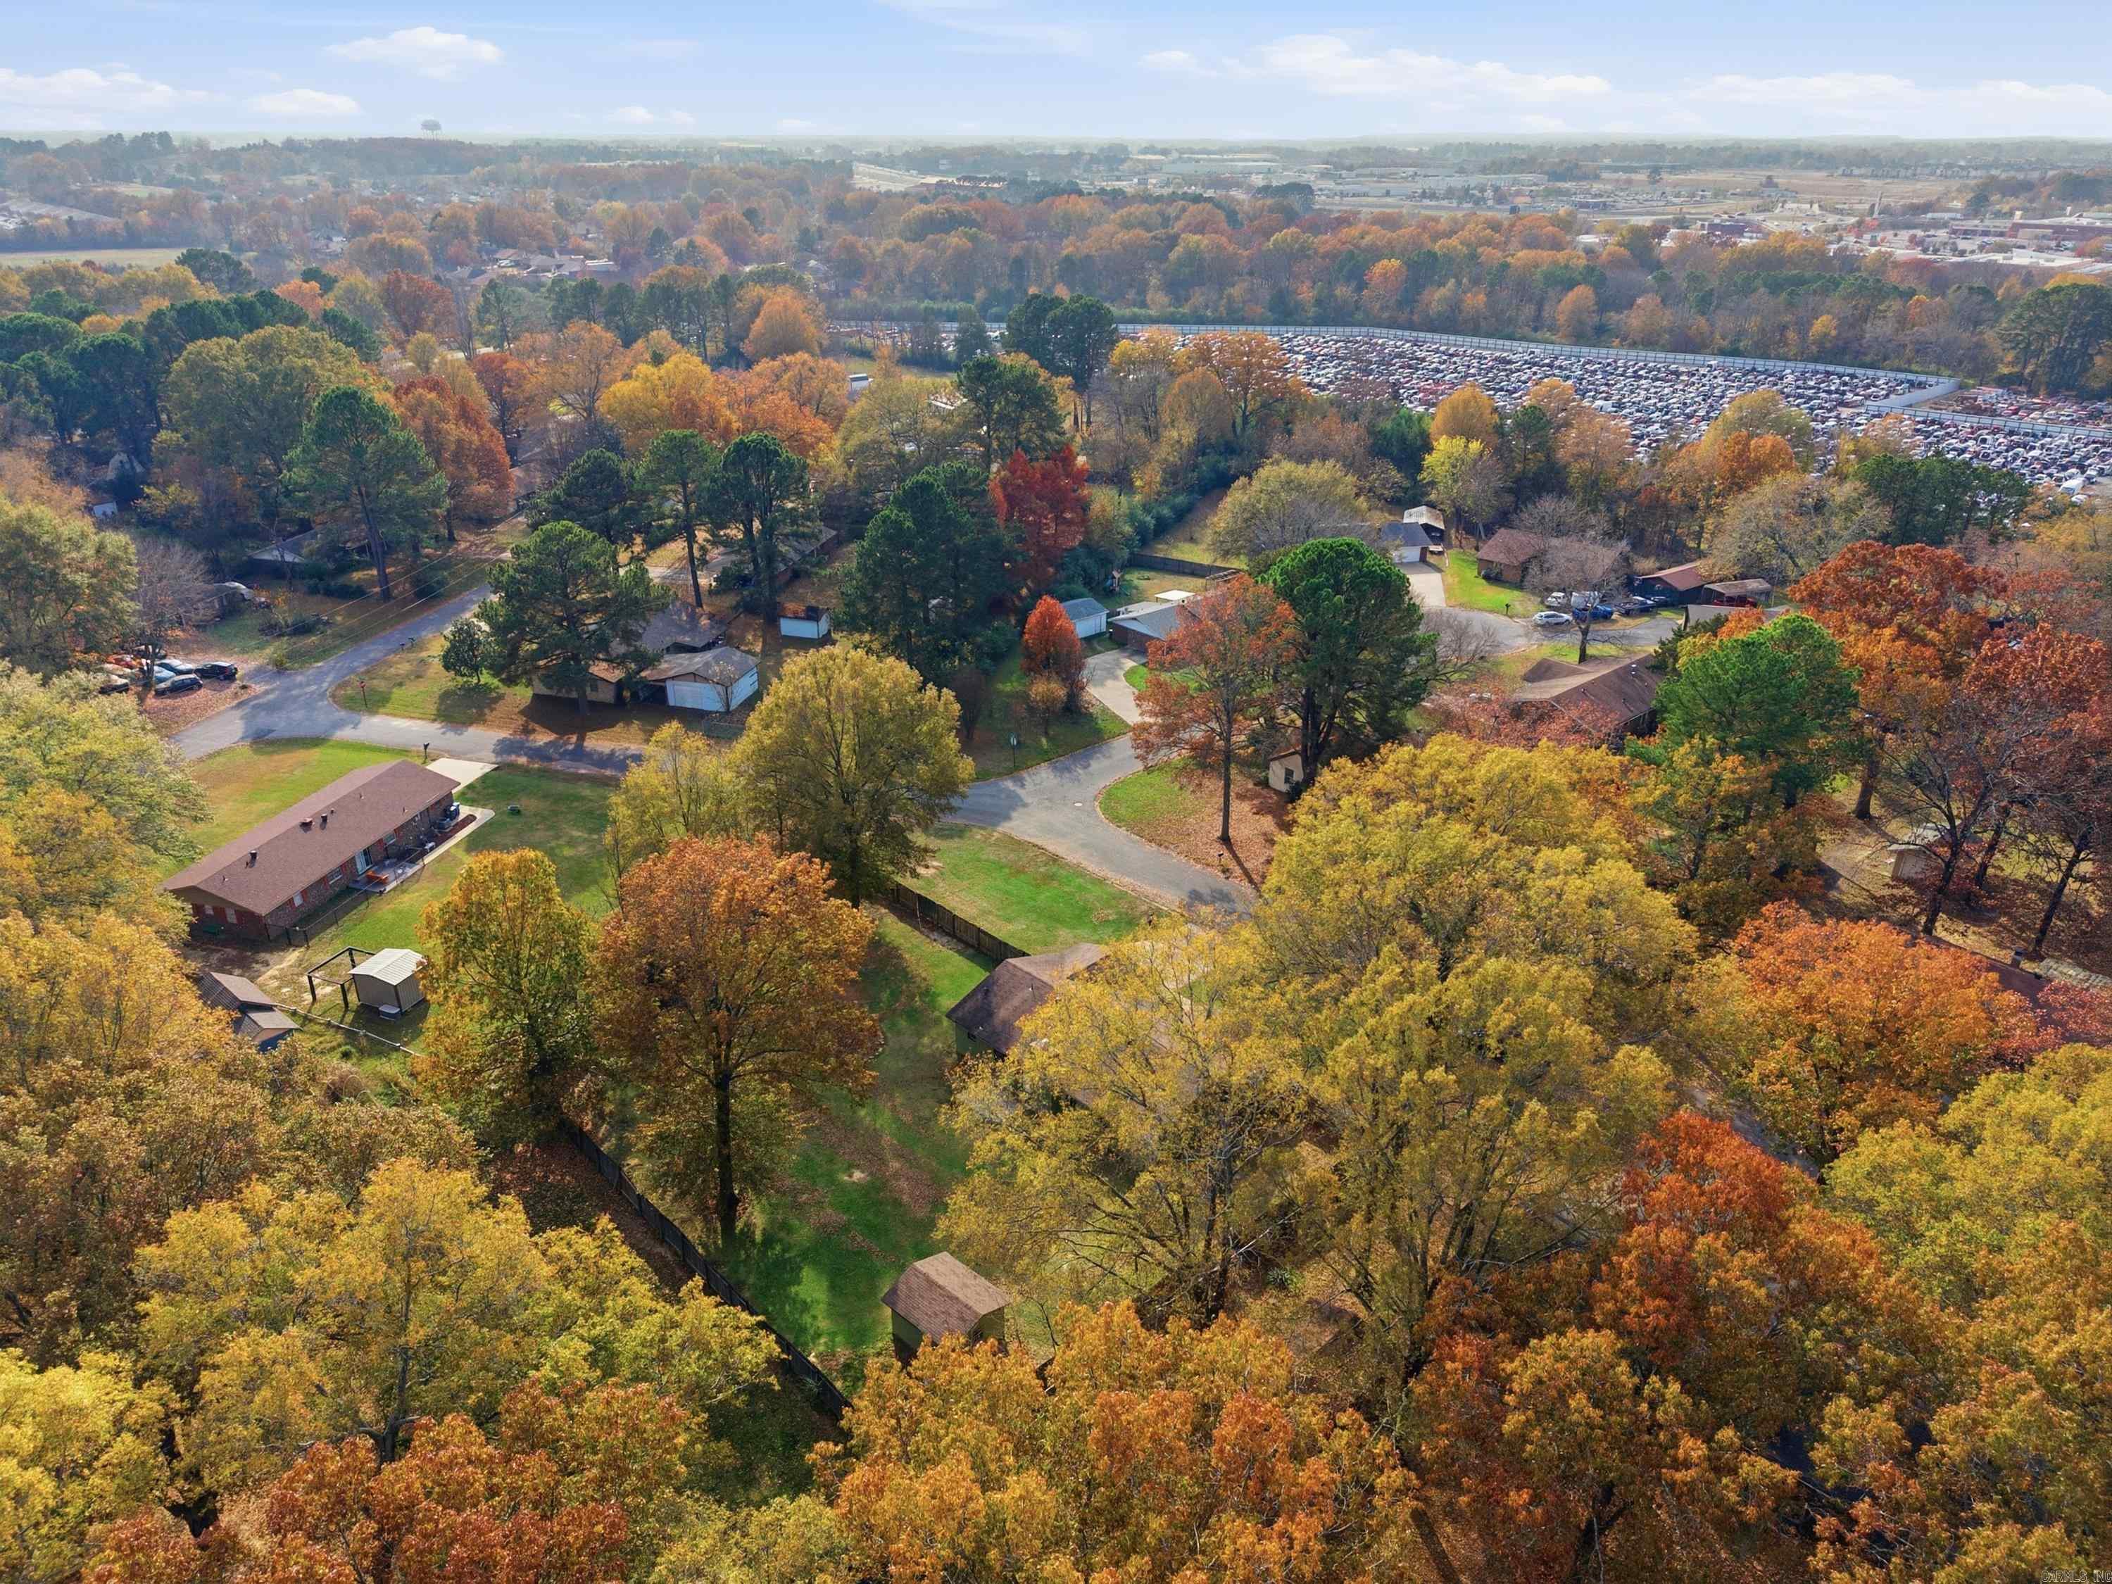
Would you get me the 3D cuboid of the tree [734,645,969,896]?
[{"bbox_3d":[-15.740,-0.560,111.860,17.660,21.190,17.660,0,24,0],"label":"tree"}]

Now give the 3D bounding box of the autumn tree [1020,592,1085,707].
[{"bbox_3d":[-0.320,-13.730,143.050,6.290,11.600,5.970,0,24,0],"label":"autumn tree"}]

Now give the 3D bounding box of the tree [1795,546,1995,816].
[{"bbox_3d":[66.671,-8.225,117.190,15.000,23.000,14.550,14,28,28],"label":"tree"}]

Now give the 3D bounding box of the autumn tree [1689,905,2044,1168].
[{"bbox_3d":[42.681,13.907,77.911,16.000,14.800,15.520,15,28,30],"label":"autumn tree"}]

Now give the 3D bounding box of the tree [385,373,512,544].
[{"bbox_3d":[-82.480,-45.080,199.460,16.860,22.470,16.010,0,24,0],"label":"tree"}]

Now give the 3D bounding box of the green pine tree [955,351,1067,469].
[{"bbox_3d":[-7.200,-58.880,232.240,17.790,20.730,16.010,0,24,0],"label":"green pine tree"}]

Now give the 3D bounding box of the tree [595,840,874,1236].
[{"bbox_3d":[-15.720,12.890,73.080,13.730,23.620,13.730,0,24,0],"label":"tree"}]

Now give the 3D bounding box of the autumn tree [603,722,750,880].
[{"bbox_3d":[-29.820,1.860,113.250,11.320,15.640,11.320,0,24,0],"label":"autumn tree"}]

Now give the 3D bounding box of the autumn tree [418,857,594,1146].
[{"bbox_3d":[-30.270,11.140,80.790,10.510,17.370,9.990,0,24,0],"label":"autumn tree"}]

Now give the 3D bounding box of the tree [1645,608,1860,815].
[{"bbox_3d":[56.532,-5.886,119.306,15.300,17.000,14.840,12,27,24],"label":"tree"}]

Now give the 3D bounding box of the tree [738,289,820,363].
[{"bbox_3d":[-68.900,-115.070,366.460,18.810,21.020,18.810,0,24,0],"label":"tree"}]

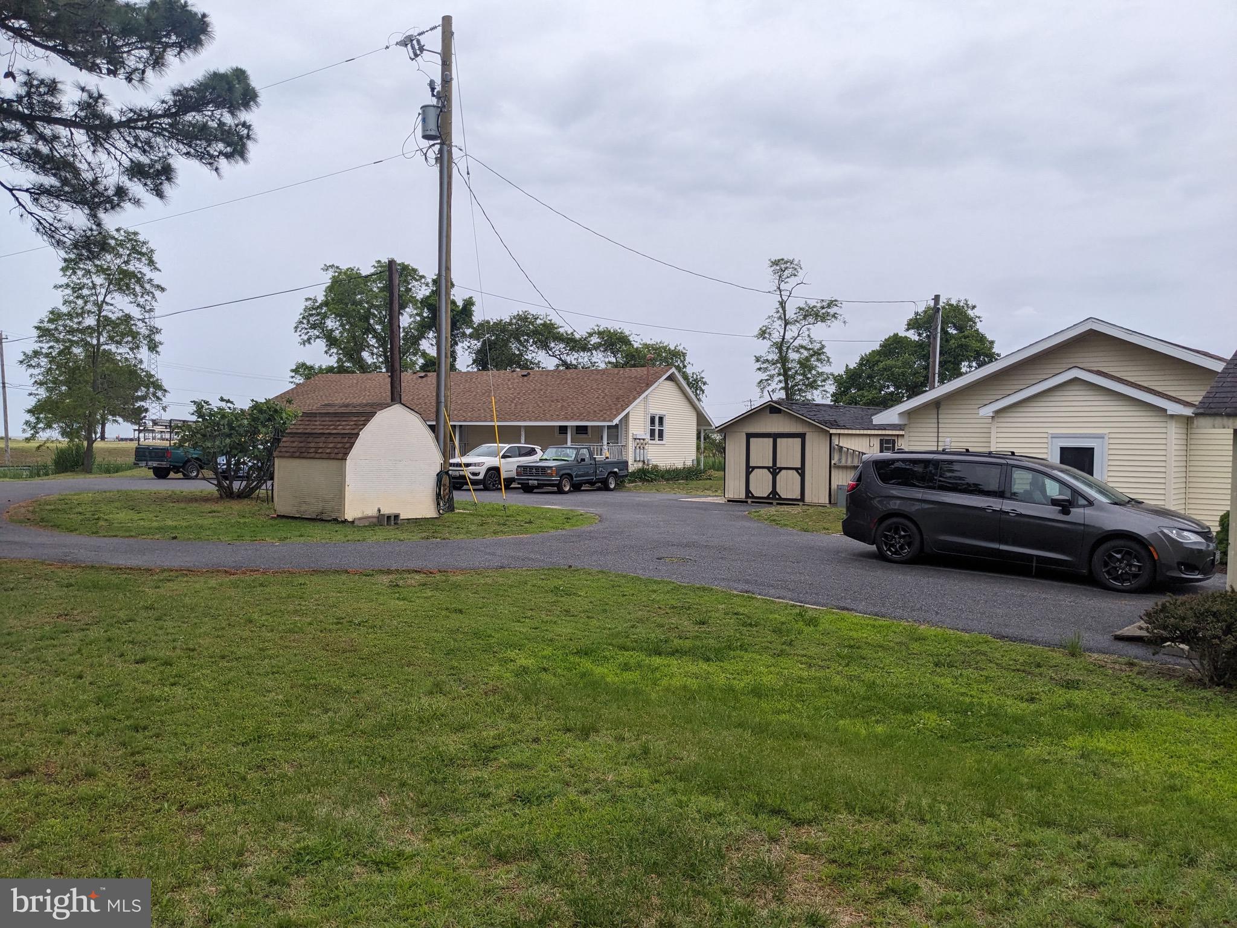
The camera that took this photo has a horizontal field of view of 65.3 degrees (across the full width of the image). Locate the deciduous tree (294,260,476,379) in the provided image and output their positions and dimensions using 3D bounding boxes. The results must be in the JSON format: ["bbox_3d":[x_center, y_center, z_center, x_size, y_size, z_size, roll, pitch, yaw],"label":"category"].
[{"bbox_3d":[-15.872,-6.719,64.885,12.260,13.730,11.000,0,1,-14],"label":"deciduous tree"}]

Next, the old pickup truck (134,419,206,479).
[{"bbox_3d":[-17.783,-0.585,41.308,1.980,2.430,5.300,1,1,21],"label":"old pickup truck"}]

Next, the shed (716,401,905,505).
[{"bbox_3d":[6.493,-0.330,29.403,6.000,2.920,3.900,0,2,-45],"label":"shed"}]

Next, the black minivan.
[{"bbox_3d":[6.000,0.718,14.480,5.170,1.770,2.050,5,3,38],"label":"black minivan"}]

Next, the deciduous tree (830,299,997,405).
[{"bbox_3d":[16.325,-4.132,52.931,8.950,9.680,8.800,1,1,17],"label":"deciduous tree"}]

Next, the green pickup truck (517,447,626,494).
[{"bbox_3d":[-1.553,0.153,33.614,1.720,1.630,4.580,1,1,31],"label":"green pickup truck"}]

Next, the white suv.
[{"bbox_3d":[-4.500,0.090,35.600,1.850,1.640,4.400,1,1,30],"label":"white suv"}]

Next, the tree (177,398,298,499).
[{"bbox_3d":[-10.603,-0.451,27.006,3.310,2.800,3.200,0,1,-21],"label":"tree"}]

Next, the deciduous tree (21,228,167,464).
[{"bbox_3d":[-26.387,-5.659,48.403,6.480,12.220,6.400,0,1,-29],"label":"deciduous tree"}]

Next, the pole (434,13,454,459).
[{"bbox_3d":[-4.098,-4.693,22.914,0.340,11.700,0.340,1,1,0],"label":"pole"}]

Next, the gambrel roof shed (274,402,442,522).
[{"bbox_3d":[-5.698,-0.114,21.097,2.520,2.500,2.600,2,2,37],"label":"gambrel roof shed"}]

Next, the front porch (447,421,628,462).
[{"bbox_3d":[-4.877,-1.098,51.620,11.800,2.450,2.000,1,1,33],"label":"front porch"}]

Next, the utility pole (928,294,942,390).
[{"bbox_3d":[11.060,-2.443,33.956,0.270,7.150,0.270,2,1,0],"label":"utility pole"}]

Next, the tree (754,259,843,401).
[{"bbox_3d":[10.313,-5.525,54.901,5.080,12.260,5.000,1,1,11],"label":"tree"}]

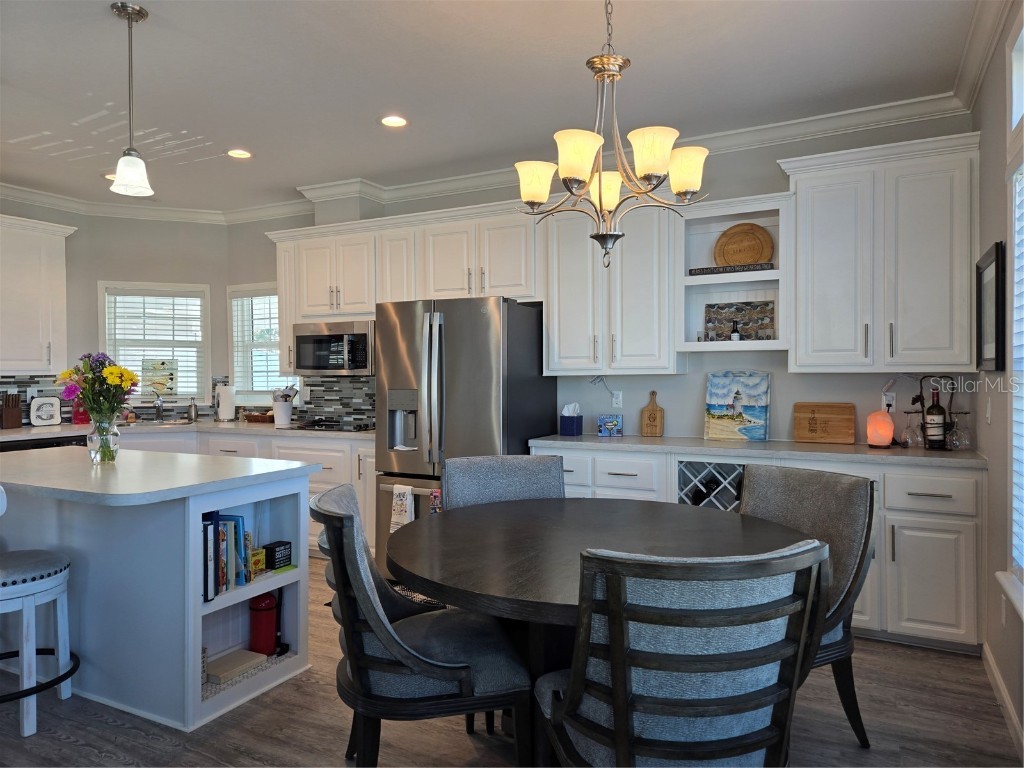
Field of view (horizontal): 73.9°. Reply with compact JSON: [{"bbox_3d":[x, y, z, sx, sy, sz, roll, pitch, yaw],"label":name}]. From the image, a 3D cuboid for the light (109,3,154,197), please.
[{"bbox_3d":[-1.503,-1.120,2.680,0.150,0.710,0.150,0,0,28],"label":"light"}]

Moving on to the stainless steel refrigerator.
[{"bbox_3d":[-0.287,0.374,4.391,0.918,1.778,0.788,0,1,29],"label":"stainless steel refrigerator"}]

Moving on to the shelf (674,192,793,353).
[{"bbox_3d":[1.273,-0.598,3.870,0.597,0.829,0.323,0,1,29],"label":"shelf"}]

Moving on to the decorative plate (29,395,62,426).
[{"bbox_3d":[-3.616,0.216,5.288,0.040,0.222,0.217,0,2,37],"label":"decorative plate"}]

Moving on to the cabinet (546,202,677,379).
[{"bbox_3d":[0.653,-0.574,4.299,0.856,1.032,0.320,0,0,28],"label":"cabinet"}]

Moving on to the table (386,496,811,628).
[{"bbox_3d":[0.292,0.884,2.255,1.400,0.760,1.400,0,0,28],"label":"table"}]

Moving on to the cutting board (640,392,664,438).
[{"bbox_3d":[0.889,0.193,4.306,0.146,0.290,0.025,0,-5,28],"label":"cutting board"}]

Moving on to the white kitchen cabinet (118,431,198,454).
[{"bbox_3d":[-2.844,0.816,5.643,0.606,0.883,0.606,-1,1,-16],"label":"white kitchen cabinet"}]

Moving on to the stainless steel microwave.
[{"bbox_3d":[-1.258,-0.264,5.216,0.763,0.391,0.399,0,1,29],"label":"stainless steel microwave"}]

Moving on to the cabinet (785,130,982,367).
[{"bbox_3d":[1.884,-0.613,3.519,0.864,1.107,0.353,0,1,29],"label":"cabinet"}]

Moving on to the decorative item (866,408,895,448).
[{"bbox_3d":[1.942,0.242,3.584,0.118,0.195,0.110,0,0,28],"label":"decorative item"}]

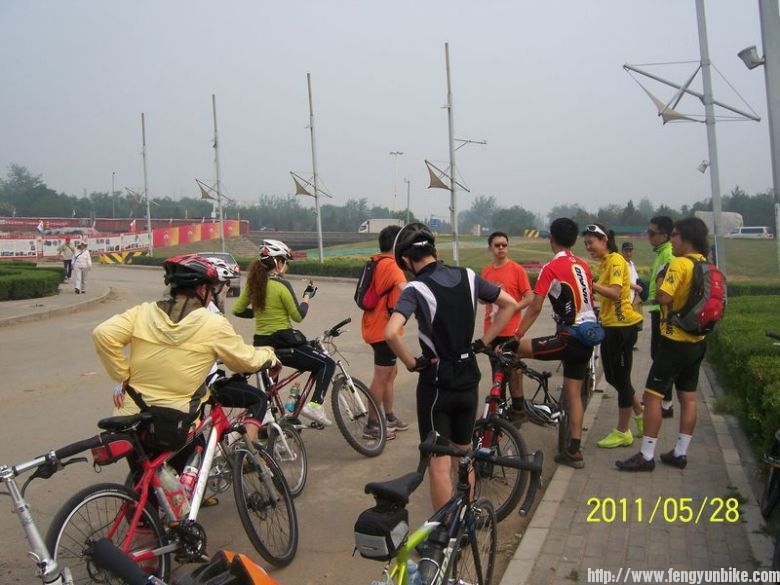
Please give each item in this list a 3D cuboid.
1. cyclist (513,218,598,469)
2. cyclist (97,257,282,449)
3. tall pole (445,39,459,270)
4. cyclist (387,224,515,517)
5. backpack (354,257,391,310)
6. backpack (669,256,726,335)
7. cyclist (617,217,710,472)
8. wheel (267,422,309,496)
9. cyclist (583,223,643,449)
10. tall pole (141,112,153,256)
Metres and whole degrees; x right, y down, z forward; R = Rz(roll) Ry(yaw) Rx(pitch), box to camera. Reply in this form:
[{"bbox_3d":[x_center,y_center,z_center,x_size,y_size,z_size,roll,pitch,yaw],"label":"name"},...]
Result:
[{"bbox_3d":[1.191,0.353,5.837,0.520,1.770,0.550,-5,4,-37],"label":"cyclist"},{"bbox_3d":[-1.074,0.593,4.220,0.870,1.600,0.550,0,3,12],"label":"cyclist"},{"bbox_3d":[2.263,-4.556,29.237,0.200,8.700,0.200,-2,4,0],"label":"tall pole"},{"bbox_3d":[0.319,0.507,4.280,0.650,1.760,0.450,-3,4,-16],"label":"cyclist"},{"bbox_3d":[-0.163,-0.071,6.800,0.180,0.440,0.270,11,-3,-25],"label":"backpack"},{"bbox_3d":[2.144,0.021,5.620,0.280,0.530,0.320,1,4,30],"label":"backpack"},{"bbox_3d":[1.916,0.356,5.661,0.520,1.740,0.460,-6,5,-43],"label":"cyclist"},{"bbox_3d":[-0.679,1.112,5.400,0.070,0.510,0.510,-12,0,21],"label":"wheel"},{"bbox_3d":[1.701,0.303,6.200,0.440,1.700,0.440,-2,3,-17],"label":"cyclist"},{"bbox_3d":[-18.756,-7.796,62.658,0.300,12.092,0.300,-2,3,0],"label":"tall pole"}]

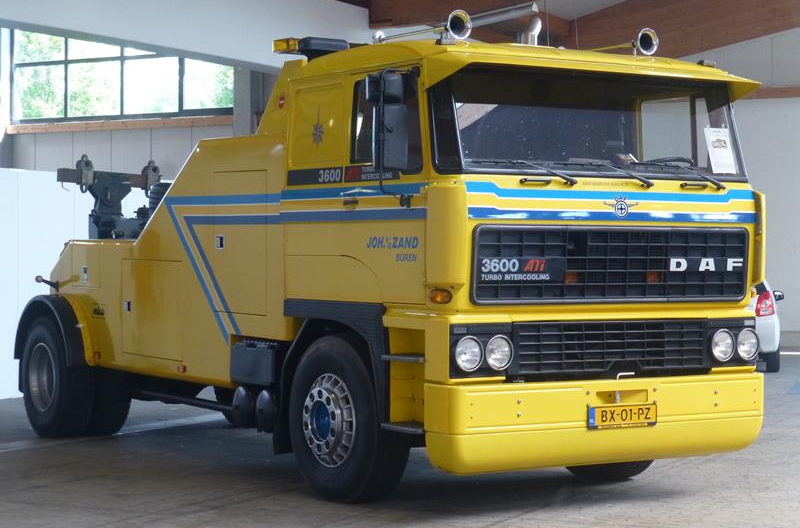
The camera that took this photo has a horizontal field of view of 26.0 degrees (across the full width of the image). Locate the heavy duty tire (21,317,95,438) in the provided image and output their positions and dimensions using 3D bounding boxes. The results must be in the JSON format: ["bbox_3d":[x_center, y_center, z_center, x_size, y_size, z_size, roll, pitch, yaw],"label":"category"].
[{"bbox_3d":[-3.048,0.980,15.342,0.300,1.070,1.070,0,0,-33],"label":"heavy duty tire"}]

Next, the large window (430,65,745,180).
[{"bbox_3d":[1.245,-0.834,10.590,2.320,0.660,0.280,0,0,-33],"label":"large window"}]

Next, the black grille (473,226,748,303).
[{"bbox_3d":[1.309,0.002,10.489,2.160,0.465,0.090,0,0,-33],"label":"black grille"}]

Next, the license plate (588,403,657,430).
[{"bbox_3d":[1.336,0.917,10.425,0.530,0.135,0.025,0,0,-33],"label":"license plate"}]

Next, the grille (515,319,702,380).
[{"bbox_3d":[1.289,0.503,10.518,1.520,0.335,0.080,0,0,-33],"label":"grille"}]

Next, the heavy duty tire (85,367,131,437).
[{"bbox_3d":[-2.708,0.979,15.228,0.300,1.080,1.080,0,0,-33],"label":"heavy duty tire"}]

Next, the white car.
[{"bbox_3d":[4.755,0.781,25.986,1.680,1.500,3.750,0,0,7],"label":"white car"}]

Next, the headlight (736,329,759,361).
[{"bbox_3d":[2.209,0.516,11.097,0.200,0.205,0.110,0,0,-33],"label":"headlight"}]

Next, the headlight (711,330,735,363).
[{"bbox_3d":[2.030,0.517,10.984,0.200,0.200,0.090,0,0,-33],"label":"headlight"}]

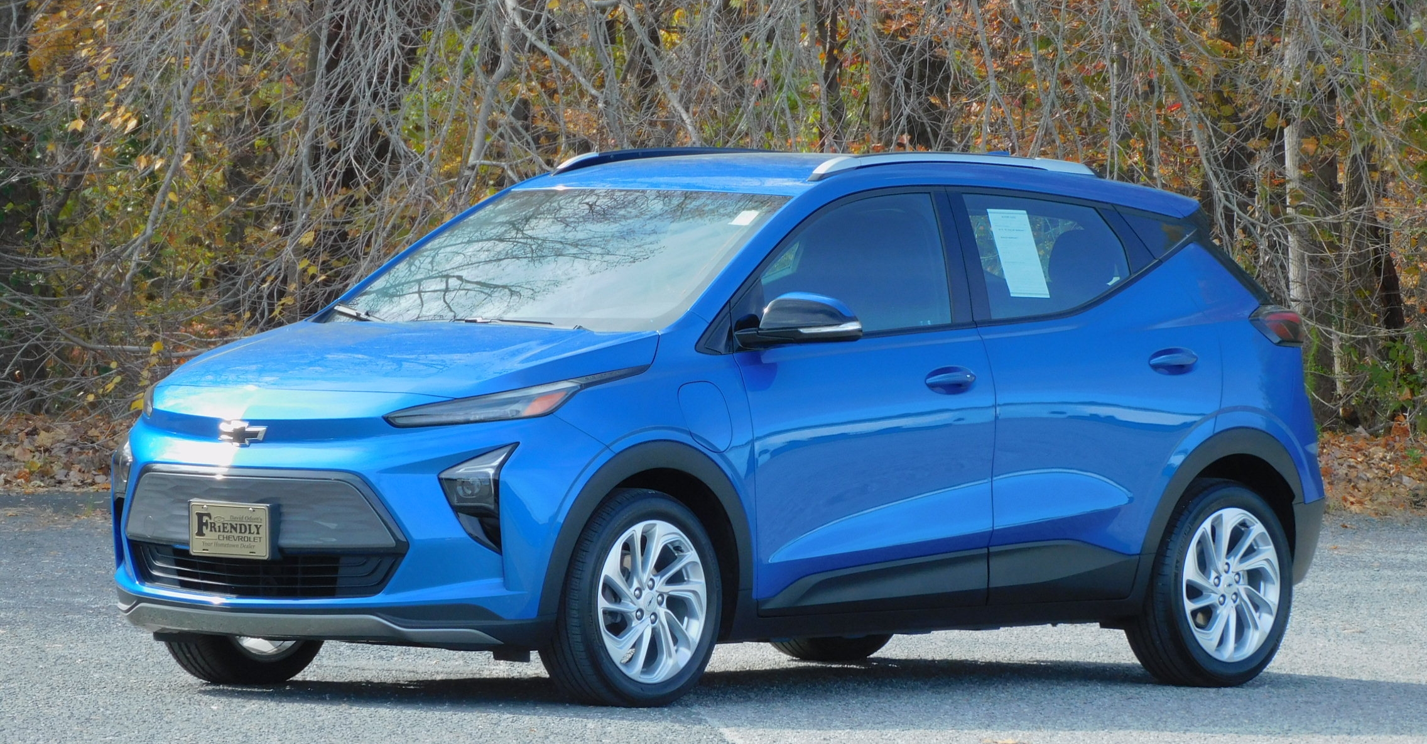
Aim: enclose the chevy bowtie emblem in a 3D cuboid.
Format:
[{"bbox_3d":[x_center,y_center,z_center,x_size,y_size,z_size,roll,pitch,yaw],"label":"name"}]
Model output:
[{"bbox_3d":[-1.339,0.173,31.697,0.185,0.073,0.028,2,2,41],"label":"chevy bowtie emblem"}]

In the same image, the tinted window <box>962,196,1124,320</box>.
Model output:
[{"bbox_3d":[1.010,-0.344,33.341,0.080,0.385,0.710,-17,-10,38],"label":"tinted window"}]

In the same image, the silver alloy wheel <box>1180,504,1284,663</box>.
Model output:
[{"bbox_3d":[1.504,0.642,33.897,0.190,0.469,0.469,3,2,41],"label":"silver alloy wheel"}]

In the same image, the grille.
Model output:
[{"bbox_3d":[-1.327,0.567,31.756,1.030,0.140,0.130,3,2,41],"label":"grille"}]

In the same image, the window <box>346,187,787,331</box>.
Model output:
[{"bbox_3d":[-0.448,-0.342,32.725,1.290,0.100,0.868,3,32,41],"label":"window"}]

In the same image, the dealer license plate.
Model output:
[{"bbox_3d":[-1.366,0.448,31.703,0.305,0.155,0.030,3,2,41],"label":"dealer license plate"}]

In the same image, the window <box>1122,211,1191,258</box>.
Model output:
[{"bbox_3d":[1.352,-0.421,33.884,0.060,0.140,0.380,-16,-8,32],"label":"window"}]

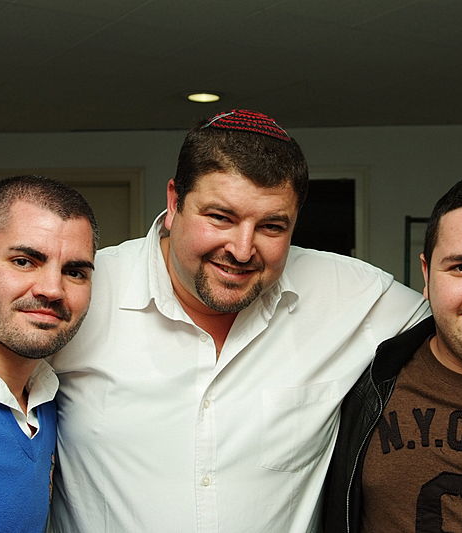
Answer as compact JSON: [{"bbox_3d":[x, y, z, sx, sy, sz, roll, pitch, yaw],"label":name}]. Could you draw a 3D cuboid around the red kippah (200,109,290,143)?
[{"bbox_3d":[0.021,-0.185,1.130,0.122,0.032,0.122,9,9,-14],"label":"red kippah"}]

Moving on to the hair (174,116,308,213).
[{"bbox_3d":[0.019,-0.120,1.125,0.175,0.158,0.200,9,15,-15],"label":"hair"}]

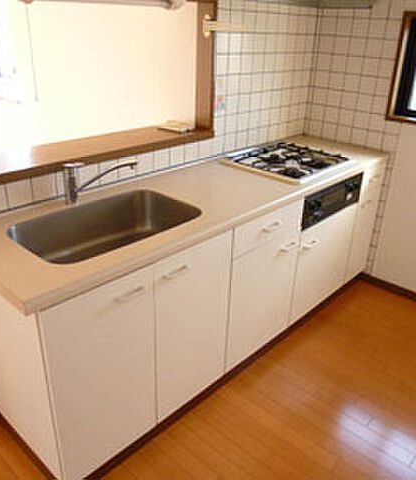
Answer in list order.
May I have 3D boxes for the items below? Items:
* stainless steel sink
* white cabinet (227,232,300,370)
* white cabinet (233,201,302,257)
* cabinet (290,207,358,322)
[{"bbox_3d":[-0.358,0.009,1.631,0.373,0.178,0.613,24,34,37],"label":"stainless steel sink"},{"bbox_3d":[0.077,0.184,2.226,0.520,0.601,0.508,24,34,37],"label":"white cabinet"},{"bbox_3d":[0.091,-0.148,2.063,0.520,0.139,0.508,24,34,37],"label":"white cabinet"},{"bbox_3d":[0.460,0.042,2.604,0.520,0.550,0.603,24,34,37],"label":"cabinet"}]

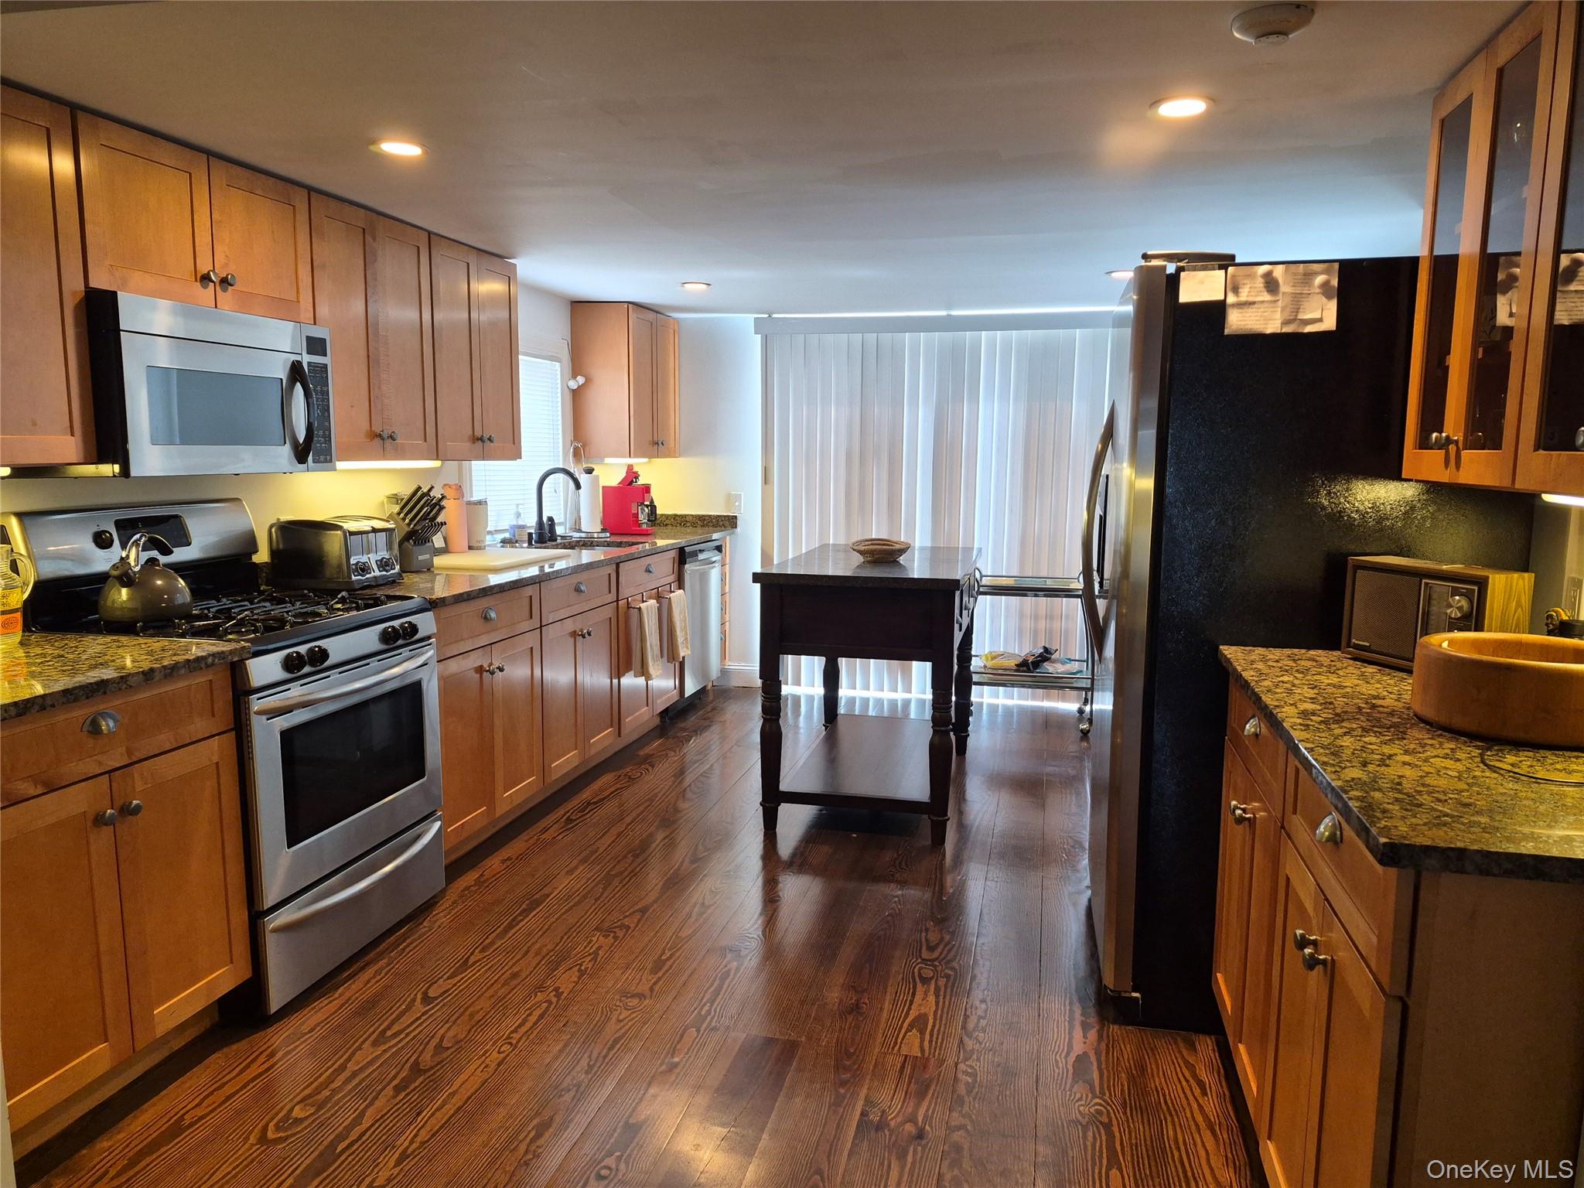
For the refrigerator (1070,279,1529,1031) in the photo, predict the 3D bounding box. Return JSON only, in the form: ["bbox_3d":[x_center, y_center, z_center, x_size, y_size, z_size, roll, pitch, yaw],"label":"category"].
[{"bbox_3d":[1.207,0.110,2.758,0.887,1.761,0.905,2,8,14],"label":"refrigerator"}]

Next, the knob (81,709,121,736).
[{"bbox_3d":[-1.339,0.247,2.044,0.026,0.037,0.082,2,8,14],"label":"knob"}]

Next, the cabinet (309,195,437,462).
[{"bbox_3d":[-1.472,-0.824,3.418,0.325,0.770,0.600,2,8,14],"label":"cabinet"}]

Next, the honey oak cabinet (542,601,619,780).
[{"bbox_3d":[-1.105,0.358,4.241,0.605,0.590,0.686,2,8,14],"label":"honey oak cabinet"}]

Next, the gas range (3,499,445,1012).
[{"bbox_3d":[-1.443,0.366,2.891,0.680,1.200,0.757,2,8,14],"label":"gas range"}]

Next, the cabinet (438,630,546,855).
[{"bbox_3d":[-1.273,0.445,3.580,0.605,0.590,0.680,2,8,14],"label":"cabinet"}]

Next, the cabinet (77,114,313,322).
[{"bbox_3d":[-1.625,-0.928,2.715,0.320,0.378,0.755,2,8,14],"label":"cabinet"}]

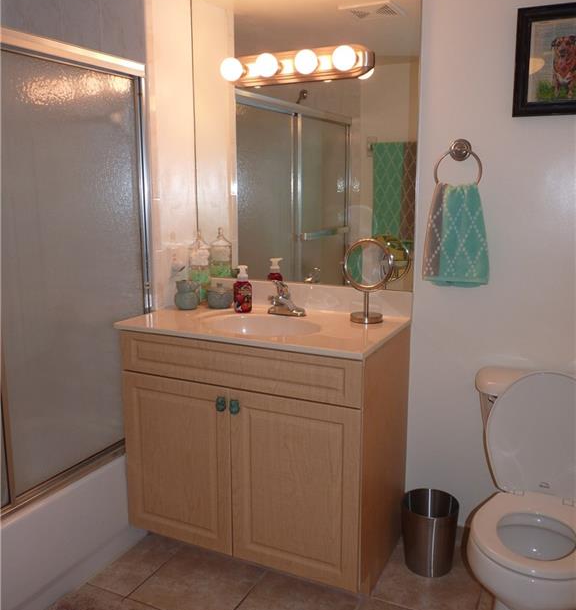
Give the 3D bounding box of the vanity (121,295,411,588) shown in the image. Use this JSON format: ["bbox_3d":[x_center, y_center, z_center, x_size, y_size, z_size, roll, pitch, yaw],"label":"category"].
[{"bbox_3d":[-0.085,0.488,2.221,0.925,0.869,0.511,5,12,25],"label":"vanity"}]

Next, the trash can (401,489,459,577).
[{"bbox_3d":[0.515,0.826,2.168,0.201,0.232,0.201,0,11,0],"label":"trash can"}]

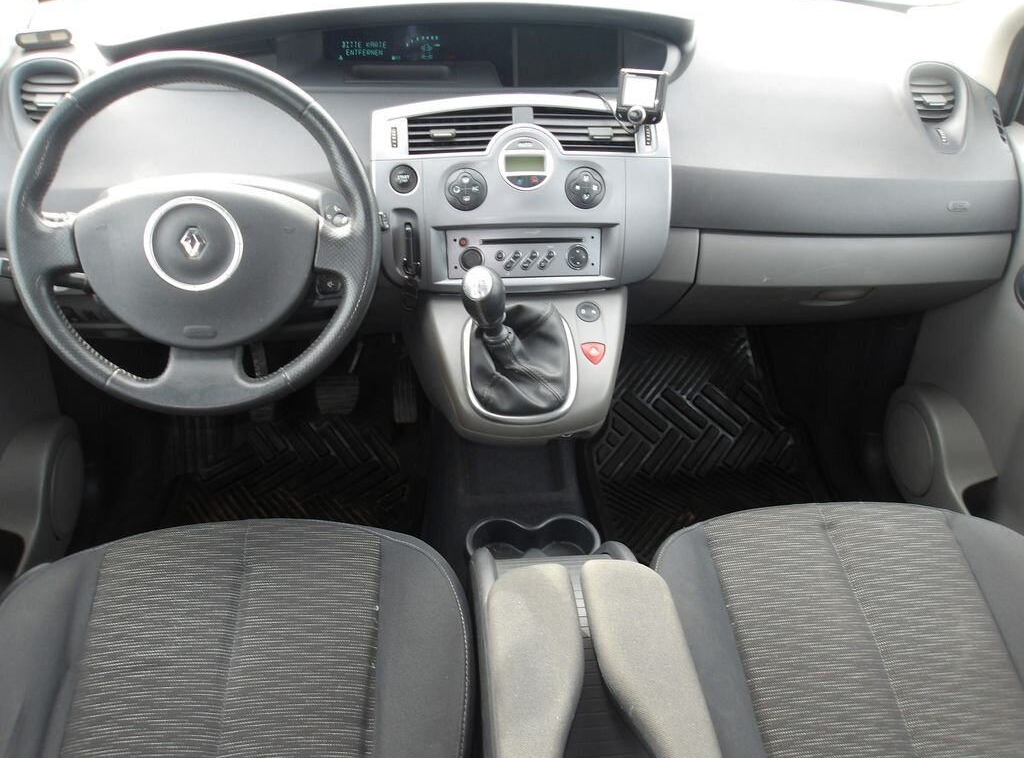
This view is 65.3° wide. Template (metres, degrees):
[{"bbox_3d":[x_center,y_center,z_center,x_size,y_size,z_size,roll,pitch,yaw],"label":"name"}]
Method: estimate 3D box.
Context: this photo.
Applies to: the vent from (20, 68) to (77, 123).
[{"bbox_3d":[-0.566,-0.352,0.990,0.070,0.066,0.037,-2,20,-6],"label":"vent"}]

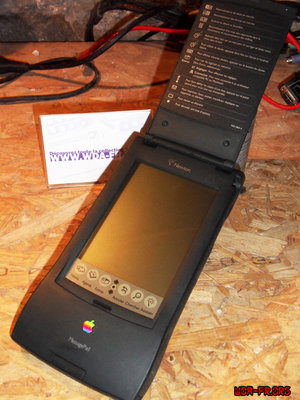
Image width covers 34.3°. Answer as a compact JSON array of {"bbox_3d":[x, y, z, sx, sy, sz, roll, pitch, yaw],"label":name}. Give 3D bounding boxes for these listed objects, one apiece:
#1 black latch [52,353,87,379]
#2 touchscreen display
[{"bbox_3d":[-0.058,0.116,0.338,0.026,0.005,0.007,21,62,15],"label":"black latch"},{"bbox_3d":[-0.003,0.027,0.393,0.075,0.007,0.122,21,60,18],"label":"touchscreen display"}]

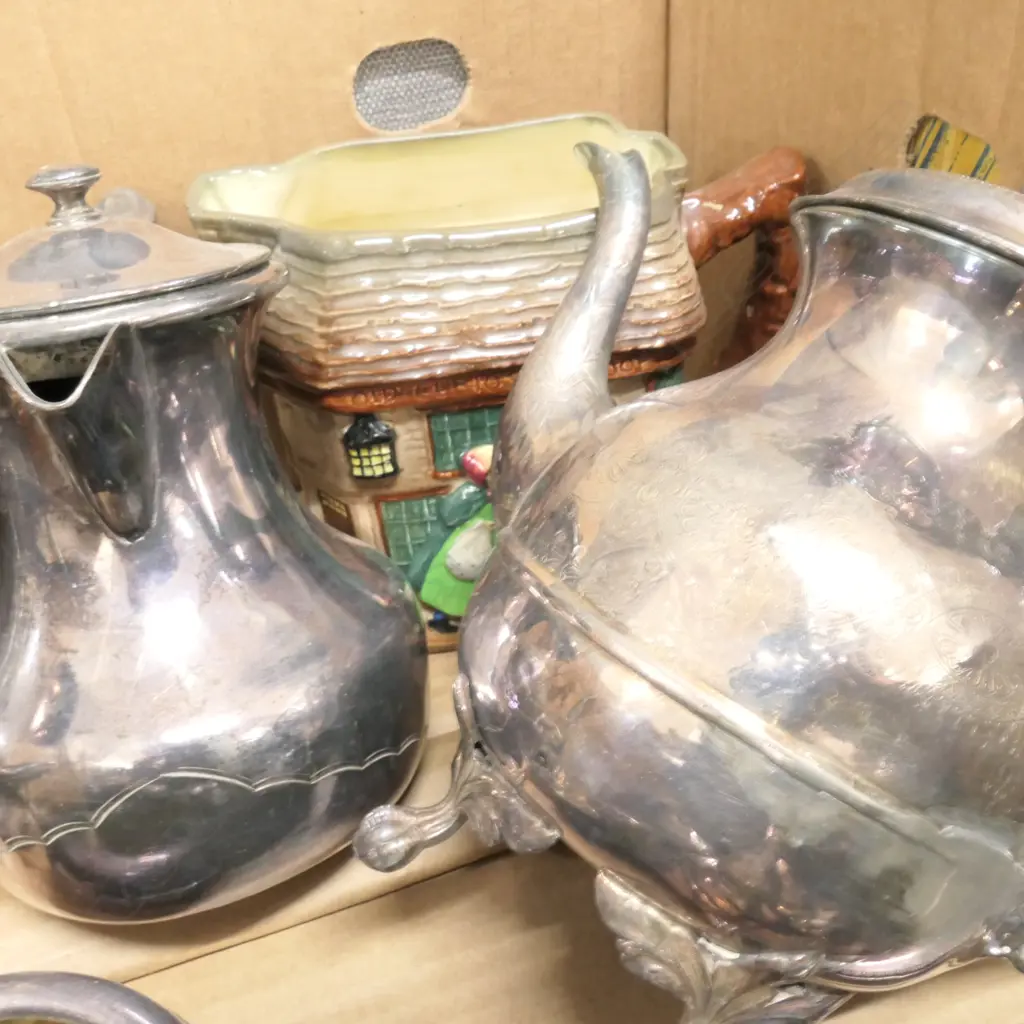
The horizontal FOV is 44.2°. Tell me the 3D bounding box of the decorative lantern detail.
[{"bbox_3d":[-0.042,-0.020,0.375,0.015,0.020,0.006,-7,33,-6],"label":"decorative lantern detail"}]

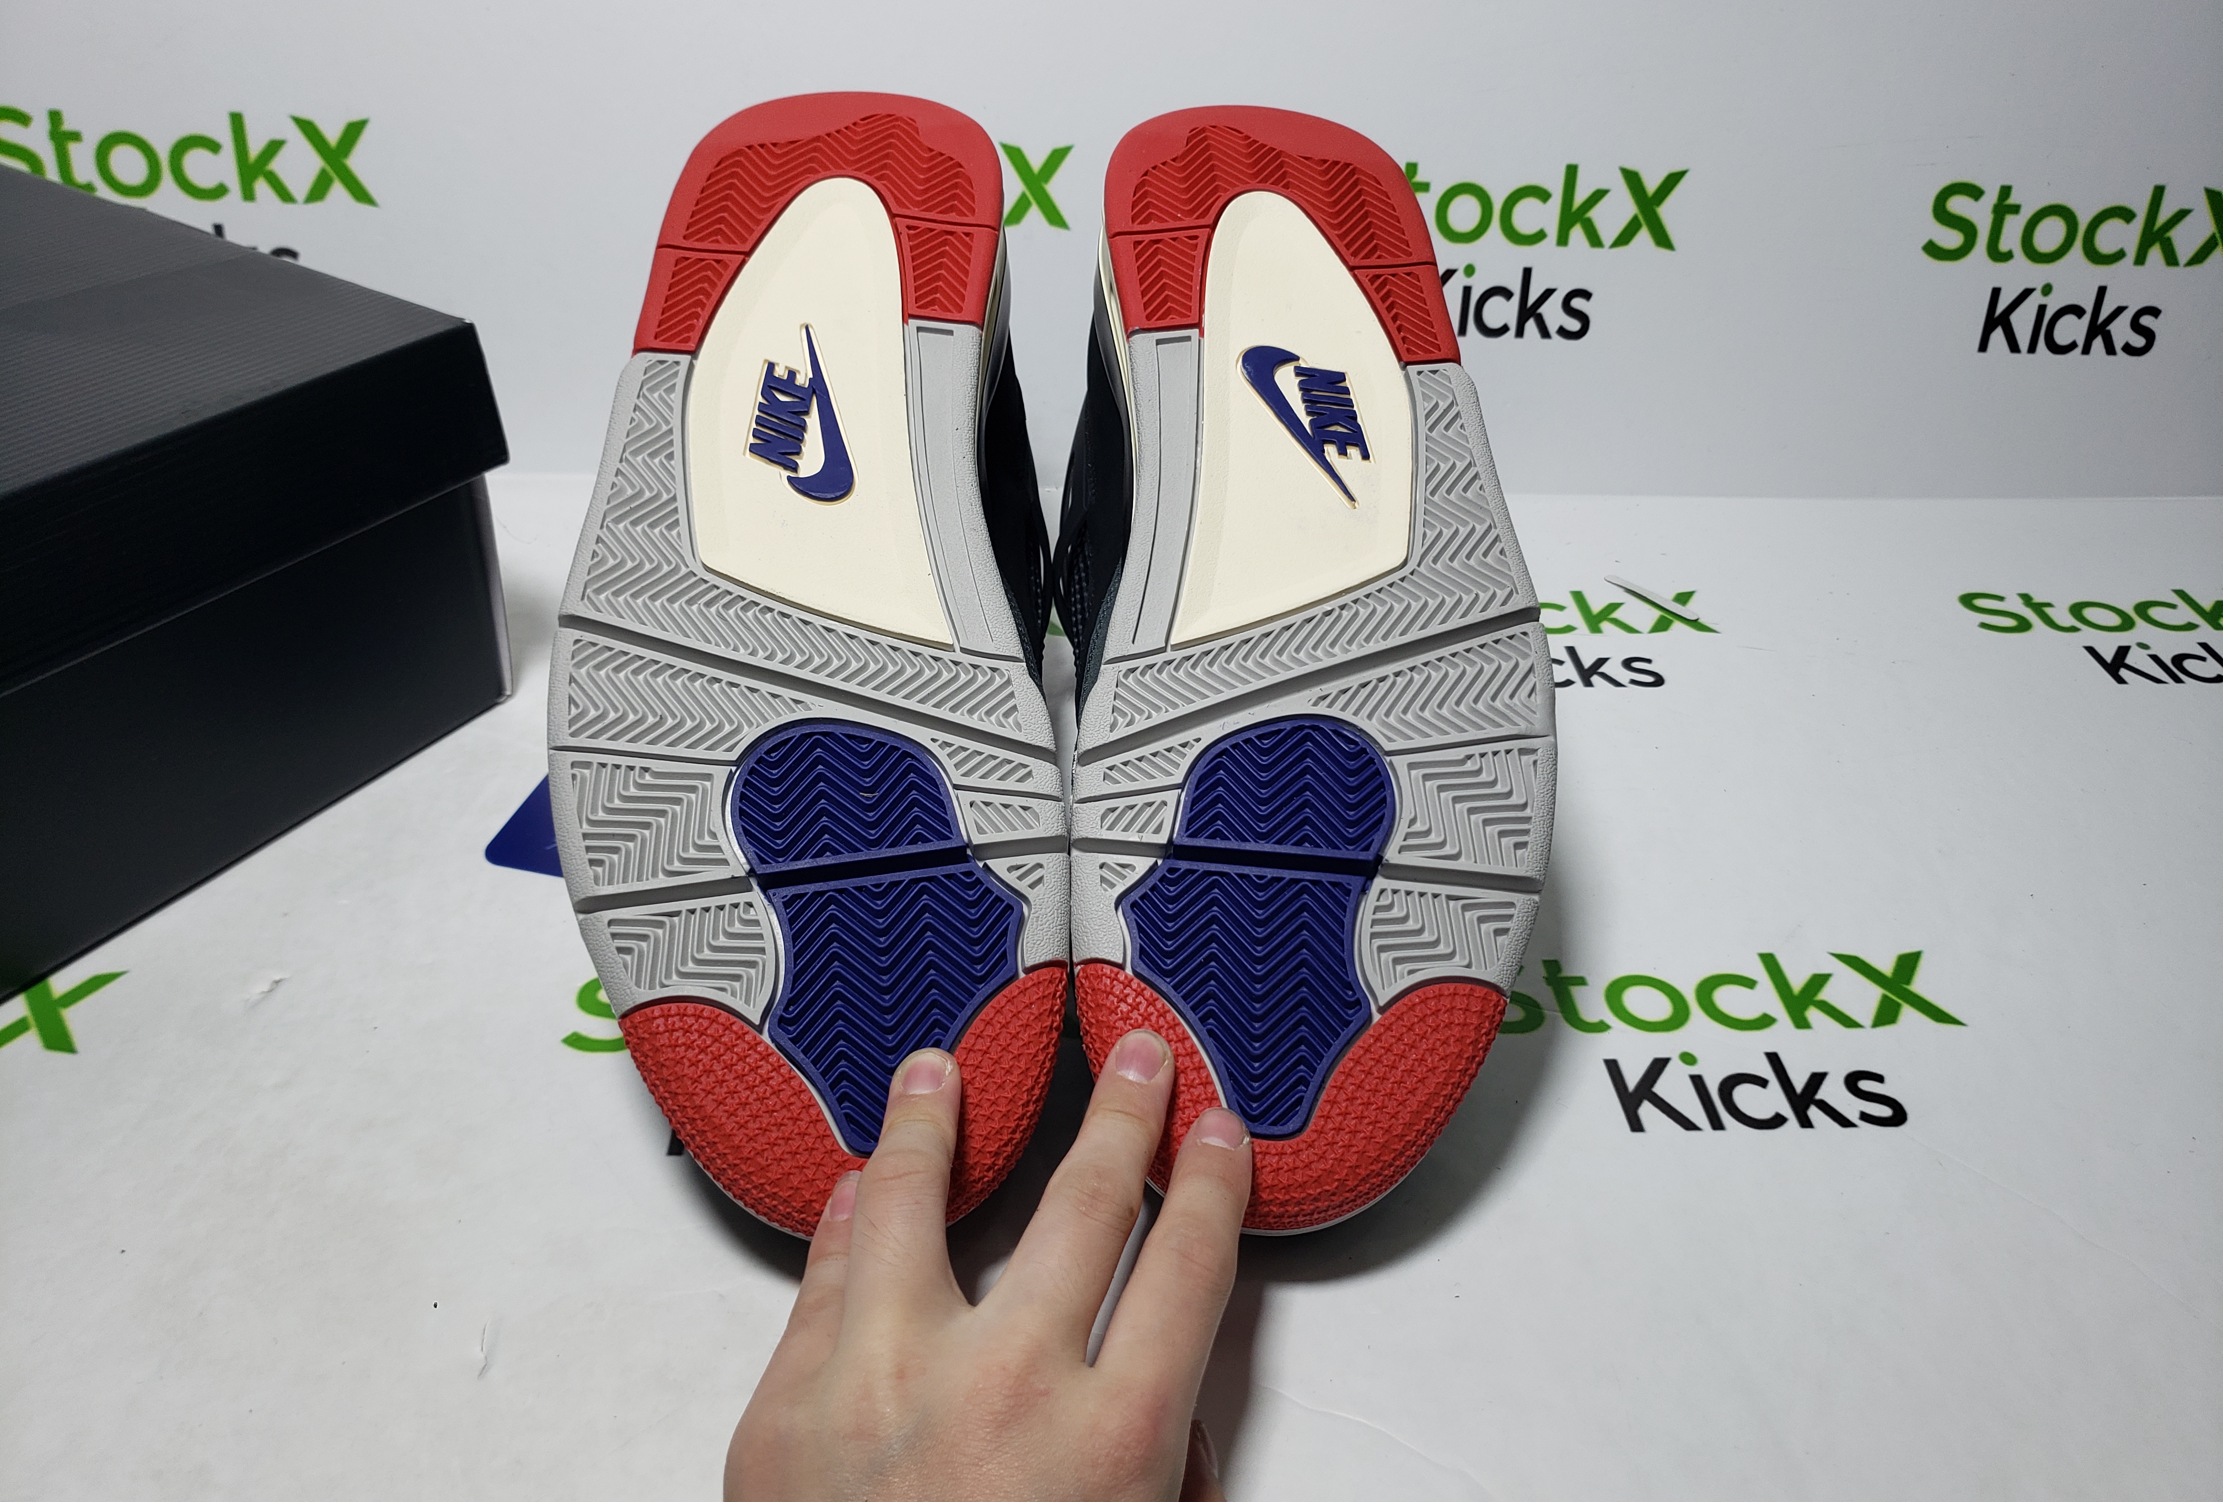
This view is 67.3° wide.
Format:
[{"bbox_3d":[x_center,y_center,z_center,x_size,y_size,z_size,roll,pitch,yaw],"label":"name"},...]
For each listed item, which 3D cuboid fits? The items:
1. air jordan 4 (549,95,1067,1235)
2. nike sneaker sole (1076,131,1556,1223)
[{"bbox_3d":[-0.073,-0.010,0.463,0.117,0.145,0.306,-5,67,-2],"label":"air jordan 4"},{"bbox_3d":[0.050,-0.011,0.476,0.117,0.145,0.306,2,67,1],"label":"nike sneaker sole"}]

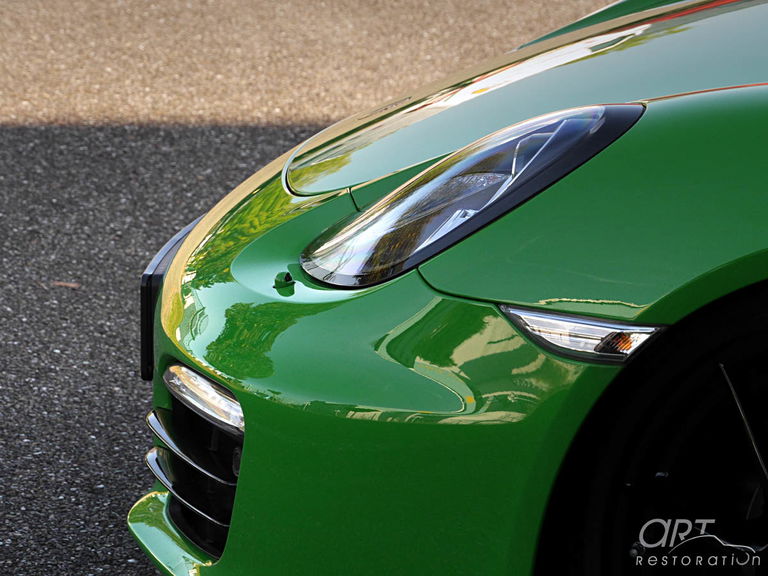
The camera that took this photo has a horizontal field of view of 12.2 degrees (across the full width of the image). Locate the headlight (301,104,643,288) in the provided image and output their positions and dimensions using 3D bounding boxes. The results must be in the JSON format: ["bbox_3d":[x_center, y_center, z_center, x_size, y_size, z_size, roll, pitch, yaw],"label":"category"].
[{"bbox_3d":[0.099,-0.114,4.168,0.410,0.225,0.270,2,11,8],"label":"headlight"}]

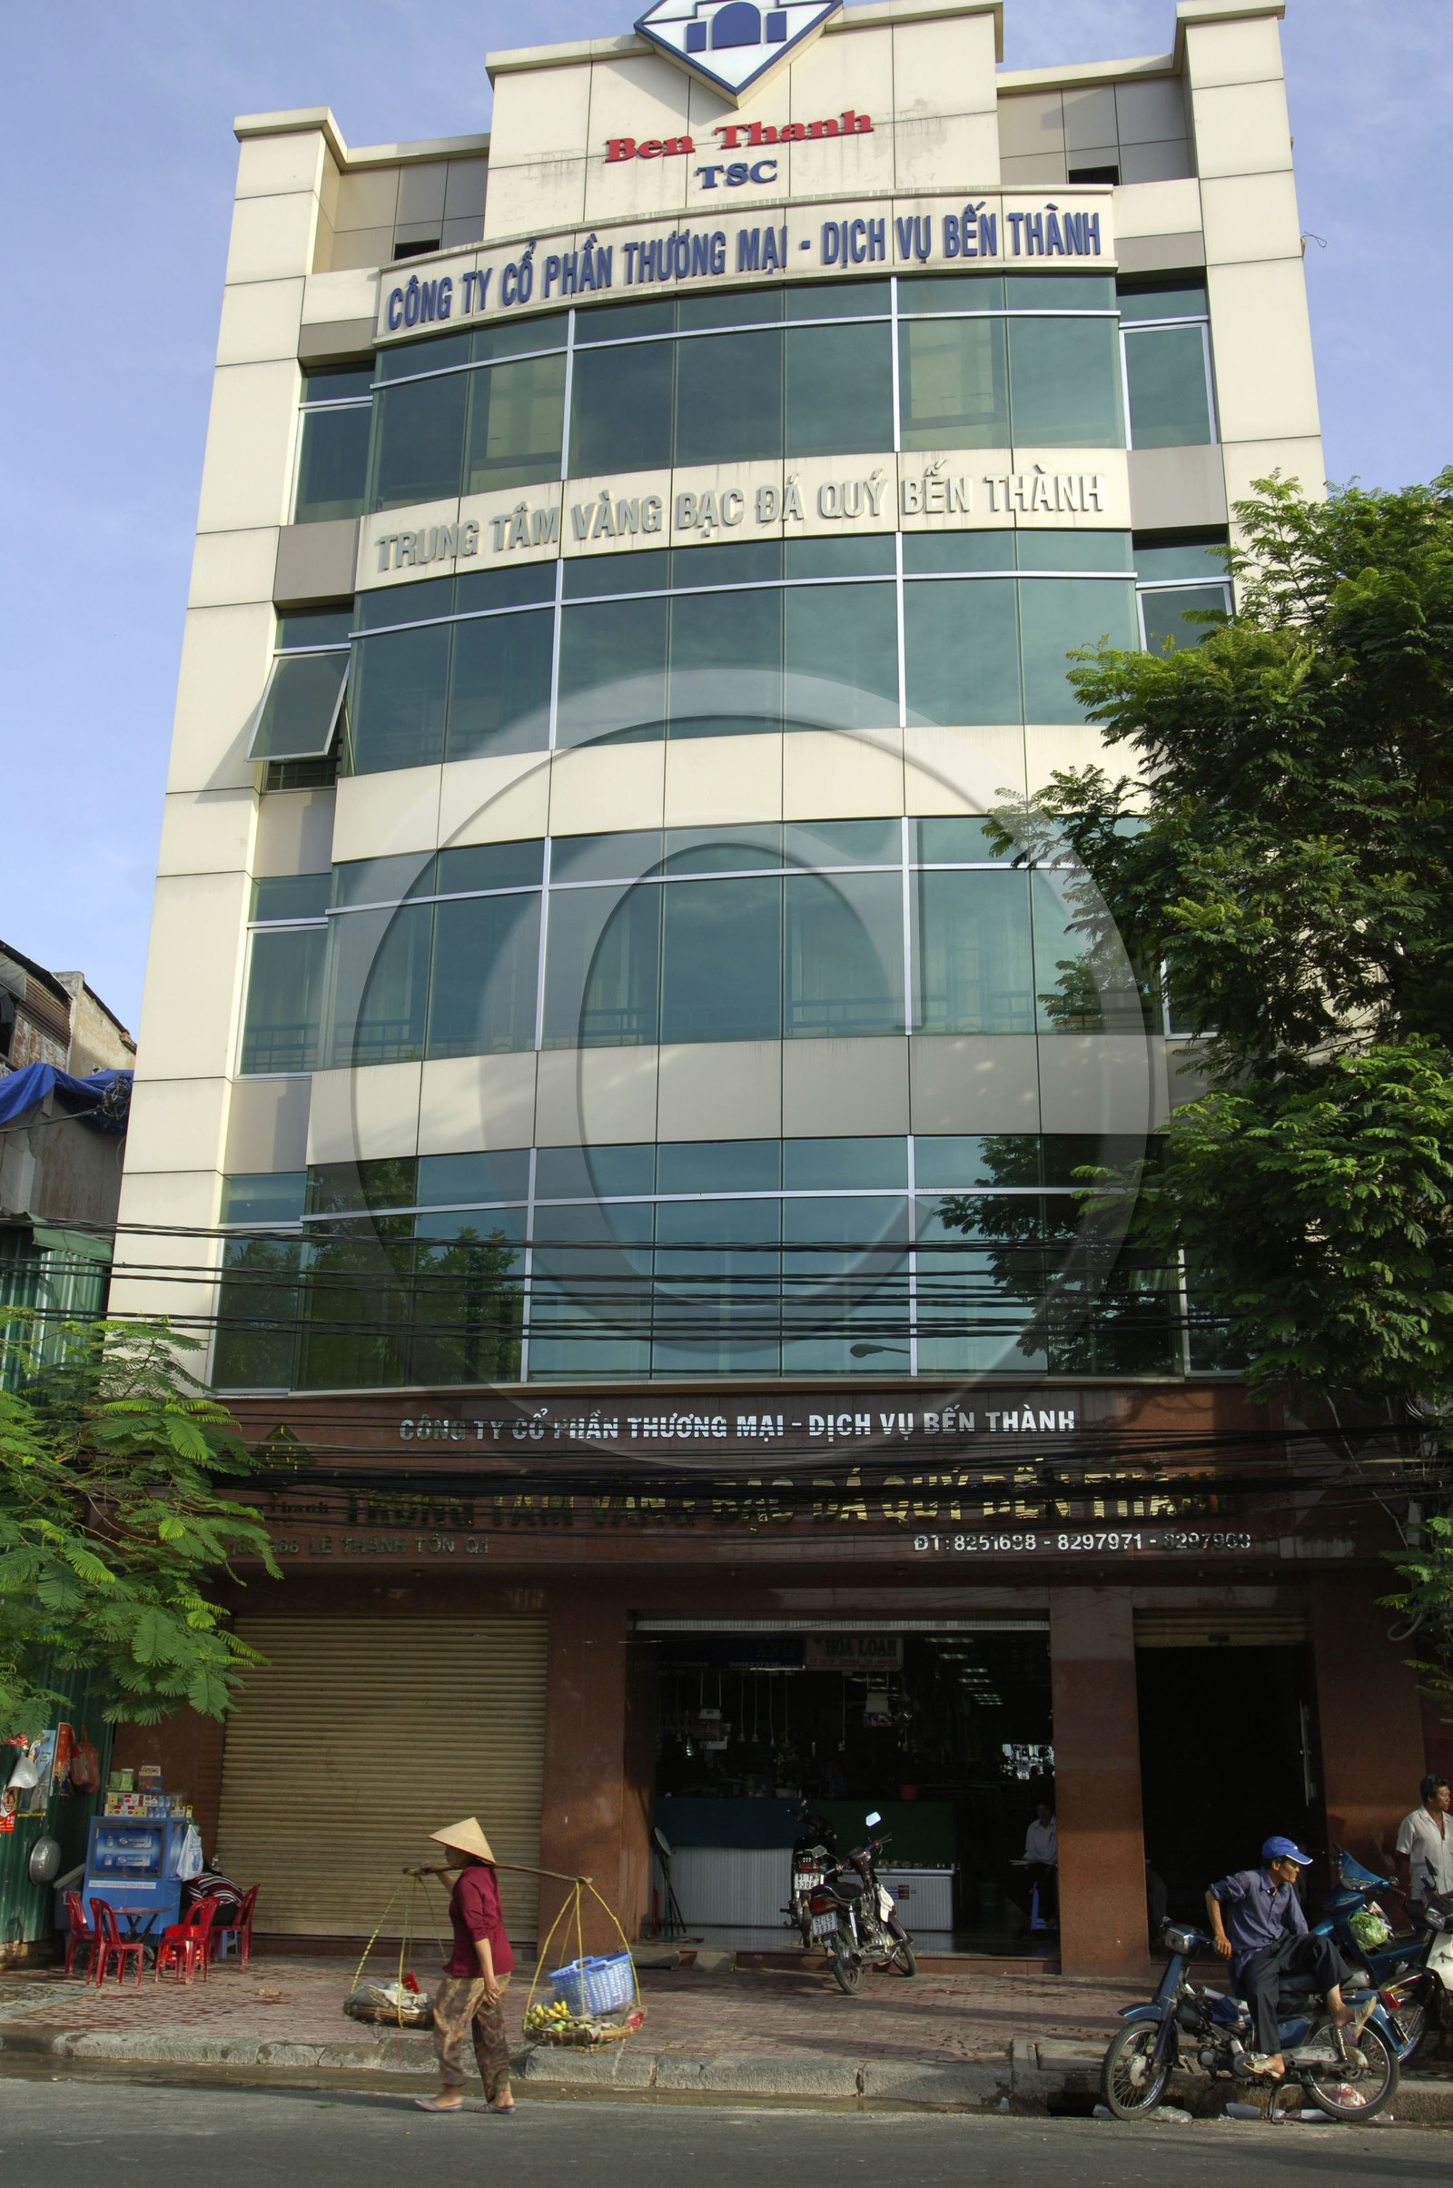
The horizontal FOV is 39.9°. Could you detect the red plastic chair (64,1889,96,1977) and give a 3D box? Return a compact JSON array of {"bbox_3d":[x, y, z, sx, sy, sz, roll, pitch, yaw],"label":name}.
[{"bbox_3d":[-5.264,6.994,16.723,0.420,0.640,0.360,7,-20,-18],"label":"red plastic chair"}]

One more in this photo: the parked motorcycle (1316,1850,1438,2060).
[{"bbox_3d":[4.188,5.535,12.828,1.850,1.110,0.680,15,-24,-36],"label":"parked motorcycle"}]

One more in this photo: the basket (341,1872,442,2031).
[{"bbox_3d":[-1.916,5.049,11.786,0.620,0.840,0.620,-2,-19,8],"label":"basket"}]

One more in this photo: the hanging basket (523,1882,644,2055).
[{"bbox_3d":[-0.802,4.945,11.376,0.670,0.890,0.680,-1,-18,6],"label":"hanging basket"}]

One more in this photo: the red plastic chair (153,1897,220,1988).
[{"bbox_3d":[-4.328,6.808,16.143,0.430,0.640,0.360,-8,-21,24],"label":"red plastic chair"}]

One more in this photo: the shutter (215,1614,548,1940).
[{"bbox_3d":[-3.143,6.200,18.306,3.003,2.772,0.100,-2,-19,8],"label":"shutter"}]

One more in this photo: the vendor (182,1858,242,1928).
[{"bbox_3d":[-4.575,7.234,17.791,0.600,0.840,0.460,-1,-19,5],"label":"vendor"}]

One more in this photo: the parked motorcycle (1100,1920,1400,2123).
[{"bbox_3d":[2.925,5.287,11.393,1.700,1.000,0.600,0,-18,2],"label":"parked motorcycle"}]

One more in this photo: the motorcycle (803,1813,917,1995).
[{"bbox_3d":[1.121,6.367,15.792,0.640,1.200,1.800,-6,-19,21],"label":"motorcycle"}]

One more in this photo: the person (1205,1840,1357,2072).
[{"bbox_3d":[3.120,4.903,11.430,0.570,1.240,0.680,12,-21,-31],"label":"person"}]

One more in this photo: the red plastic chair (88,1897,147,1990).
[{"bbox_3d":[-4.579,6.384,15.067,0.360,0.590,0.340,10,-20,-26],"label":"red plastic chair"}]

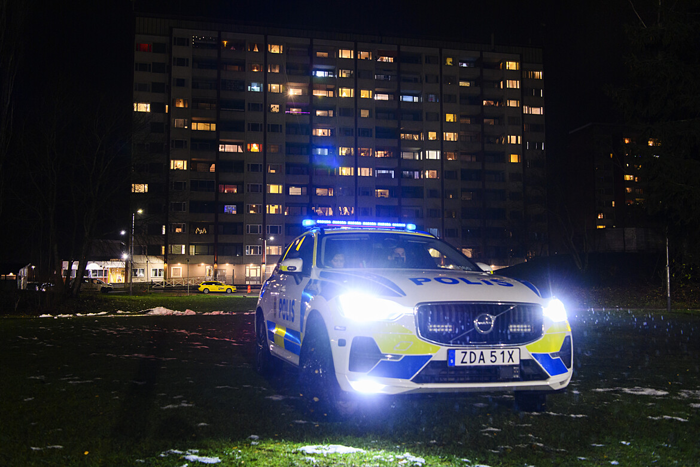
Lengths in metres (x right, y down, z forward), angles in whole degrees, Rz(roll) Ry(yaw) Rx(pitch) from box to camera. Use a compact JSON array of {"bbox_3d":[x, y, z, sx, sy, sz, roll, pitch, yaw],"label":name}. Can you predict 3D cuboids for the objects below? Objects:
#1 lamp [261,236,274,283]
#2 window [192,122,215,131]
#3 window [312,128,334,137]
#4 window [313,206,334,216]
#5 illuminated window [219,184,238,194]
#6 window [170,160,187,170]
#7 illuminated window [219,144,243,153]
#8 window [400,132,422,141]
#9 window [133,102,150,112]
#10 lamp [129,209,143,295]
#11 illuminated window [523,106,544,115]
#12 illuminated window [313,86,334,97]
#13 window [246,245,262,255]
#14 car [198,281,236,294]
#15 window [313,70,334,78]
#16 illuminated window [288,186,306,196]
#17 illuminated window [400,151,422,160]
[{"bbox_3d":[-9.358,3.545,75.000,1.600,6.180,0.350,0,-5,0],"label":"lamp"},{"bbox_3d":[-19.594,-14.300,88.738,3.121,1.200,0.150,1,-4,-12],"label":"window"},{"bbox_3d":[-3.737,-13.909,91.189,2.820,1.100,0.150,1,-5,-11],"label":"window"},{"bbox_3d":[-3.754,-3.008,91.246,2.882,1.332,0.150,1,-4,-12],"label":"window"},{"bbox_3d":[-16.329,-5.935,88.790,2.563,1.245,0.150,1,-4,-12],"label":"illuminated window"},{"bbox_3d":[-22.320,-8.877,86.252,2.124,1.305,0.150,1,-4,-12],"label":"window"},{"bbox_3d":[-16.040,-11.443,89.276,3.219,1.200,0.150,1,-4,-12],"label":"illuminated window"},{"bbox_3d":[8.810,-13.680,93.733,3.350,1.100,0.150,1,-5,-11],"label":"window"},{"bbox_3d":[-27.942,-16.918,88.953,2.167,1.272,0.150,1,-4,-12],"label":"window"},{"bbox_3d":[-22.656,2.091,70.000,1.100,9.000,0.350,0,-5,0],"label":"lamp"},{"bbox_3d":[28.058,-18.804,101.044,3.430,1.262,0.150,1,-4,-12],"label":"illuminated window"},{"bbox_3d":[-3.688,-19.480,91.674,2.970,1.100,0.150,1,-5,-11],"label":"illuminated window"},{"bbox_3d":[-12.645,2.222,87.460,2.099,1.324,0.150,1,-4,-12],"label":"window"},{"bbox_3d":[-16.527,6.771,82.600,4.780,1.500,1.840,1,-4,-12],"label":"car"},{"bbox_3d":[-3.594,-22.082,91.916,3.190,1.100,0.150,1,-5,-11],"label":"window"},{"bbox_3d":[-7.043,-5.671,89.810,2.550,1.100,0.150,1,-5,-11],"label":"illuminated window"},{"bbox_3d":[8.838,-11.097,94.556,3.285,1.274,0.150,1,-4,-12],"label":"illuminated window"}]

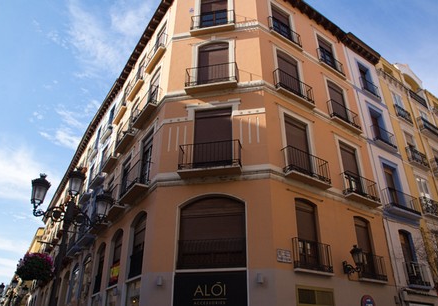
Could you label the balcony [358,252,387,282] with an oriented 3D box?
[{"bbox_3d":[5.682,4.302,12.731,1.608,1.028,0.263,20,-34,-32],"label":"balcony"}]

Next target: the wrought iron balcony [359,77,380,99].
[{"bbox_3d":[8.801,-3.653,19.935,1.633,1.017,0.170,20,-36,-30],"label":"wrought iron balcony"}]

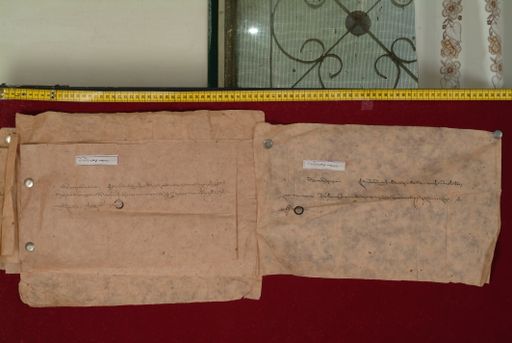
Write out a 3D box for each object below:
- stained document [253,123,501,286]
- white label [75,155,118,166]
[{"bbox_3d":[0.204,0.055,2.111,0.420,0.263,0.010,3,0,0],"label":"stained document"},{"bbox_3d":[-0.268,-0.018,2.111,0.072,0.017,0.002,0,0,0],"label":"white label"}]

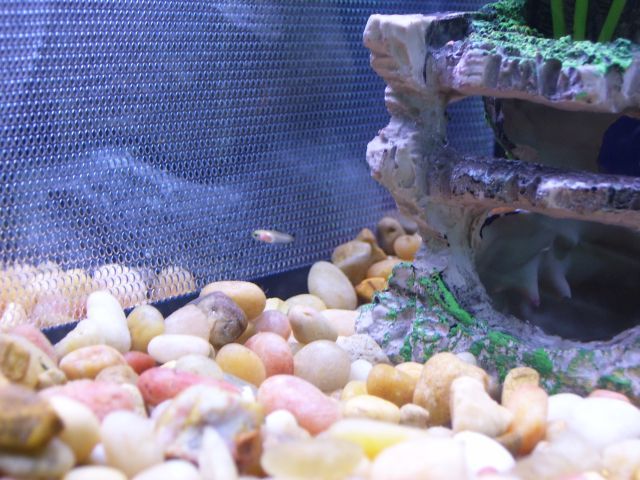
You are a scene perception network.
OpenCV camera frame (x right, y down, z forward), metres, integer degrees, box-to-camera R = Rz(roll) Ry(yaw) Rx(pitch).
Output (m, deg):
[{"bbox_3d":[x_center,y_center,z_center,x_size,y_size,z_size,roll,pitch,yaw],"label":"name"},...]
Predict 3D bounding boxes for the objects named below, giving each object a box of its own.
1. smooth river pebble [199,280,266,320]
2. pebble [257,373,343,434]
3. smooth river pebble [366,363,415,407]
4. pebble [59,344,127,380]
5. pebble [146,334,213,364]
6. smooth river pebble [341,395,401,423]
[{"bbox_3d":[-0.032,0.023,0.475,0.025,0.013,0.017,12,12,8],"label":"smooth river pebble"},{"bbox_3d":[-0.006,0.046,0.362,0.027,0.012,0.015,22,17,15],"label":"pebble"},{"bbox_3d":[0.022,0.043,0.385,0.017,0.012,0.015,15,12,7],"label":"smooth river pebble"},{"bbox_3d":[-0.071,0.038,0.405,0.021,0.011,0.015,-4,10,5],"label":"pebble"},{"bbox_3d":[-0.046,0.035,0.420,0.022,0.009,0.013,0,10,5],"label":"pebble"},{"bbox_3d":[0.014,0.047,0.362,0.017,0.009,0.012,4,11,9],"label":"smooth river pebble"}]

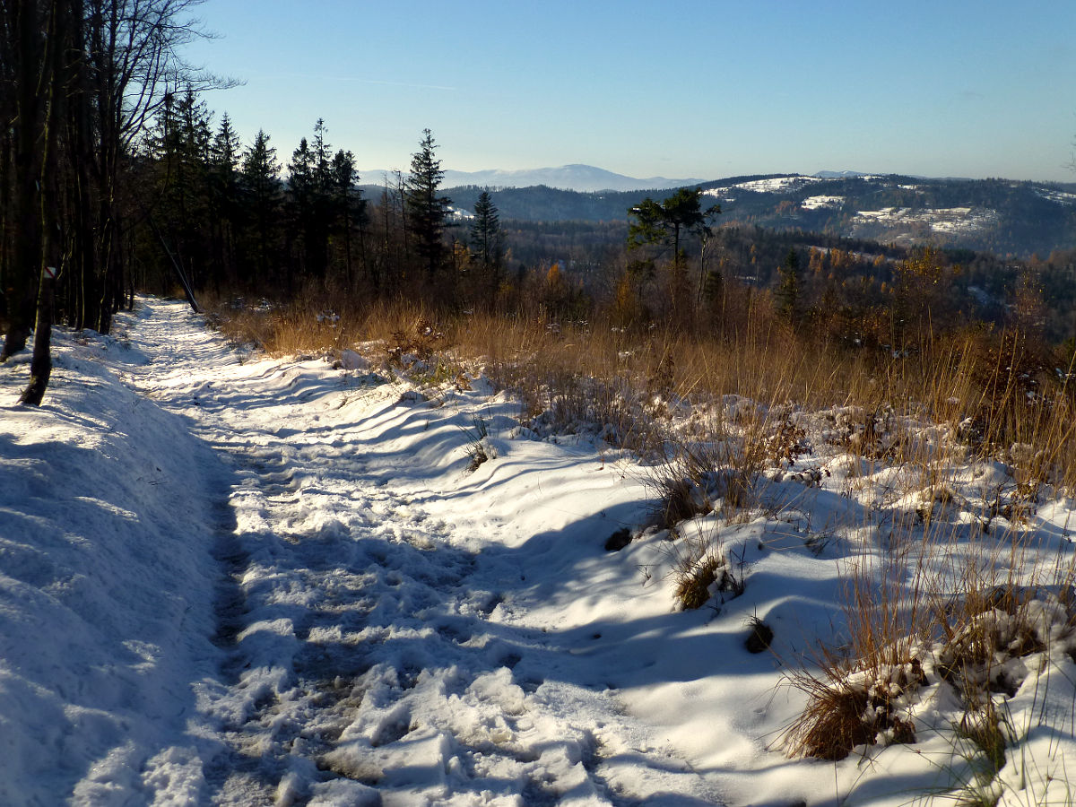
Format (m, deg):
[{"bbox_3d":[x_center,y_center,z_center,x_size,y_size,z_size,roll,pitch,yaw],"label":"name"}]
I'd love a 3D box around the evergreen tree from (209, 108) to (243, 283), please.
[{"bbox_3d":[-20.342,-13.151,78.916,2.170,11.170,2.070,-3,10,-14],"label":"evergreen tree"}]

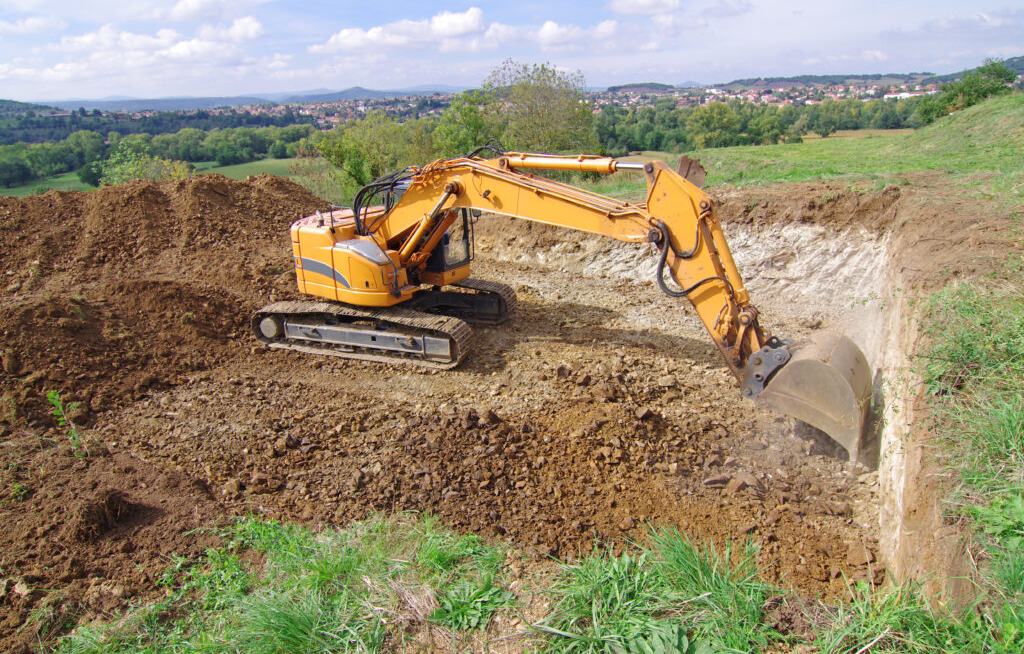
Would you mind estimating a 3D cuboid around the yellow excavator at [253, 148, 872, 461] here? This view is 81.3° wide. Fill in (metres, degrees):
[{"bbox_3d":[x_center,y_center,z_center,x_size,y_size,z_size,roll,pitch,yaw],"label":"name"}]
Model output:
[{"bbox_3d":[0.121,-1.157,10.370,11.100,3.750,3.450,11,24,29],"label":"yellow excavator"}]

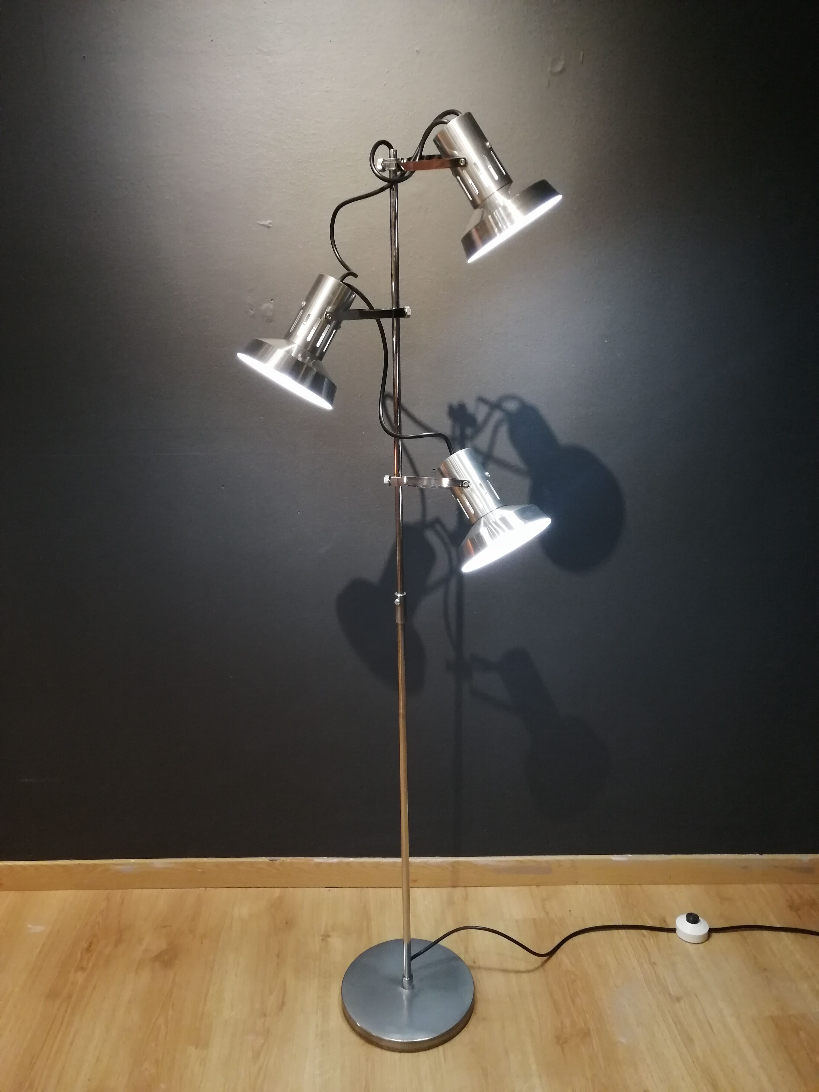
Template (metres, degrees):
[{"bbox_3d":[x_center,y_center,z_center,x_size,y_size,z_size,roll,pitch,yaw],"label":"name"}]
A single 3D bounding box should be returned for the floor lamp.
[{"bbox_3d":[-0.011,0.130,1.323,0.432,1.450,0.263,-1,17,0],"label":"floor lamp"}]

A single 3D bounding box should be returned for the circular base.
[{"bbox_3d":[-0.001,0.808,1.544,0.236,0.026,0.236,-1,17,0],"label":"circular base"}]

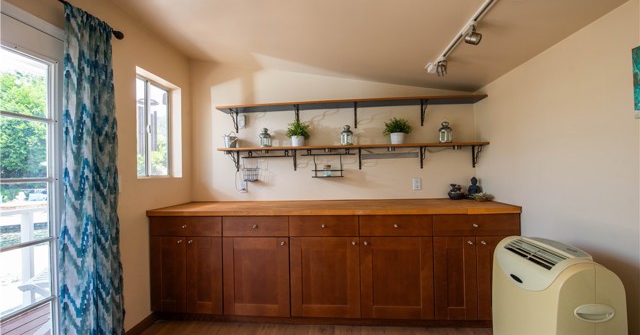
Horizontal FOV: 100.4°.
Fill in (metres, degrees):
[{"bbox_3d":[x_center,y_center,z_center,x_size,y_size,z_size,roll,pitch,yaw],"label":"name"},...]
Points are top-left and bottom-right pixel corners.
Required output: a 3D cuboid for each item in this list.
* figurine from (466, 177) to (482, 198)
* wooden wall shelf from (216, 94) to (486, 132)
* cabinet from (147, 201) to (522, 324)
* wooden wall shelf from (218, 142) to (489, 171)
[{"bbox_3d":[1.423,0.202,2.457,0.155,0.203,0.100,-2,-1,31],"label":"figurine"},{"bbox_3d":[0.256,-0.494,2.544,2.449,0.214,0.251,-1,-1,4],"label":"wooden wall shelf"},{"bbox_3d":[0.065,0.783,2.338,2.838,0.914,0.653,-1,-1,4],"label":"cabinet"},{"bbox_3d":[0.269,-0.084,2.537,2.447,0.214,0.251,-1,-1,4],"label":"wooden wall shelf"}]

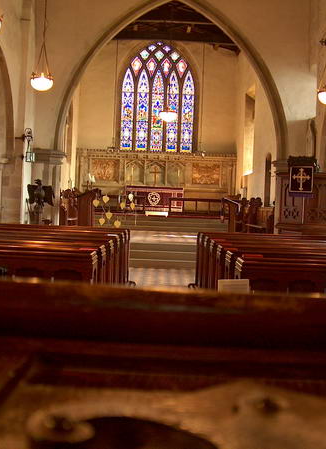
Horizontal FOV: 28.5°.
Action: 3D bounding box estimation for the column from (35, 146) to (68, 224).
[{"bbox_3d":[-2.546,-0.566,14.500,0.720,2.300,0.750,2,2,0],"label":"column"}]

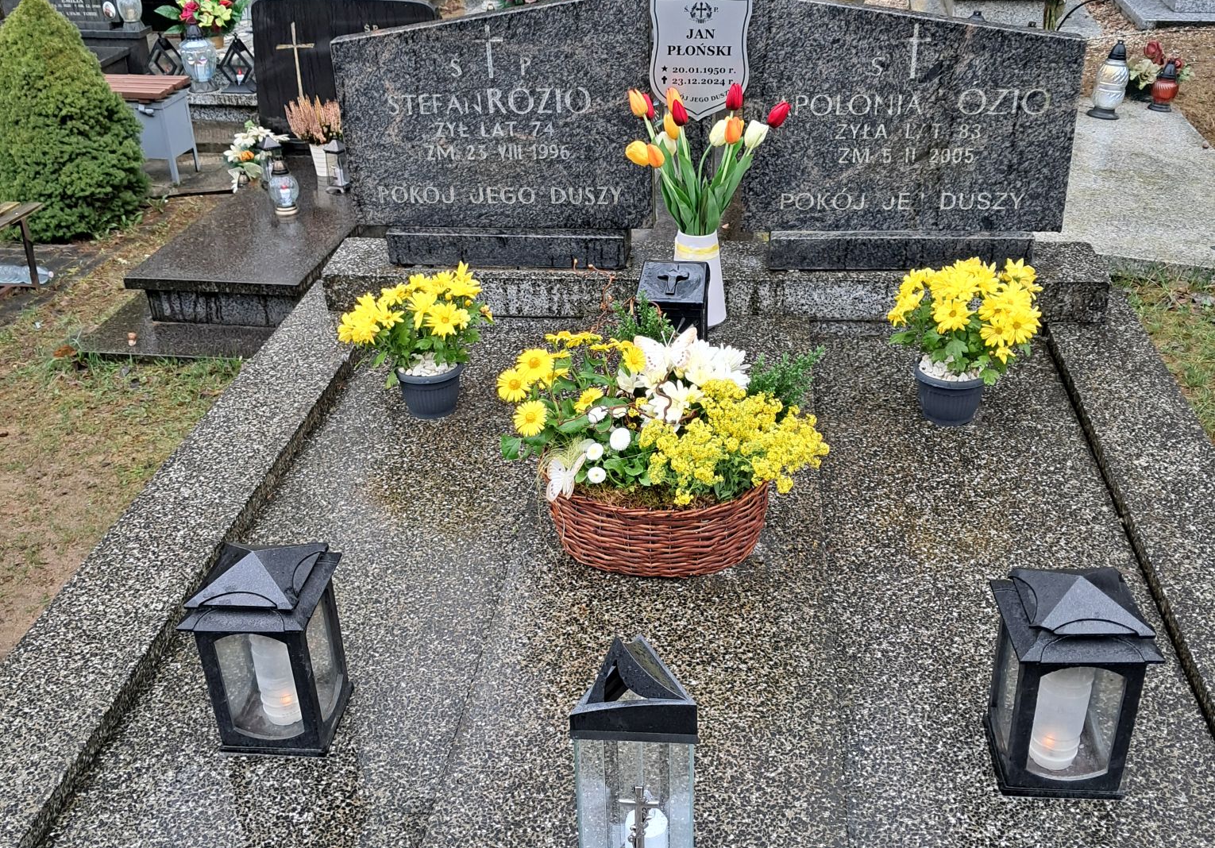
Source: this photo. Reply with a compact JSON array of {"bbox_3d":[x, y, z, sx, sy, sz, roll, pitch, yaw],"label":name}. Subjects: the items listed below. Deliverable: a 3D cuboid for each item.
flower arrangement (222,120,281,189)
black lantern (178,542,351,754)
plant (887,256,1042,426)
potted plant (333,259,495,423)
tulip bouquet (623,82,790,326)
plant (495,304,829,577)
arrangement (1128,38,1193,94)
[{"bbox_3d":[-1.326,-1.010,4.702,0.220,0.245,0.200,1,29,7],"label":"flower arrangement"},{"bbox_3d":[-0.426,0.273,1.616,0.157,0.266,0.158,1,29,6],"label":"black lantern"},{"bbox_3d":[0.643,-0.150,2.290,0.270,0.295,0.250,1,29,6],"label":"plant"},{"bbox_3d":[-0.360,-0.161,2.390,0.275,0.285,0.240,1,29,6],"label":"potted plant"},{"bbox_3d":[0.201,-0.442,2.611,0.330,0.530,0.235,1,29,7],"label":"tulip bouquet"},{"bbox_3d":[0.087,0.008,1.896,0.480,0.340,0.330,1,29,7],"label":"plant"},{"bbox_3d":[2.077,-1.344,4.750,0.240,0.210,0.200,3,26,10],"label":"arrangement"}]

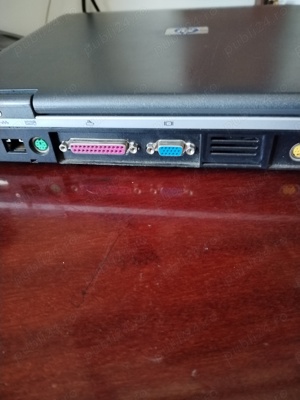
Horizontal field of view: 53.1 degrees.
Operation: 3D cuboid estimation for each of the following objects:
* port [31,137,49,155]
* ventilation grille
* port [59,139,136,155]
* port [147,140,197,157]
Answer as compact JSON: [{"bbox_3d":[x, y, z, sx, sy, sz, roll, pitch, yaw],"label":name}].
[{"bbox_3d":[-0.073,-0.037,0.200,0.012,0.012,0.005,3,39,9],"label":"port"},{"bbox_3d":[0.049,-0.030,0.180,0.034,0.021,0.005,3,39,9],"label":"ventilation grille"},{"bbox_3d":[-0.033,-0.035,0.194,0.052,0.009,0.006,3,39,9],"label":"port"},{"bbox_3d":[0.013,-0.032,0.187,0.030,0.009,0.006,3,39,9],"label":"port"}]

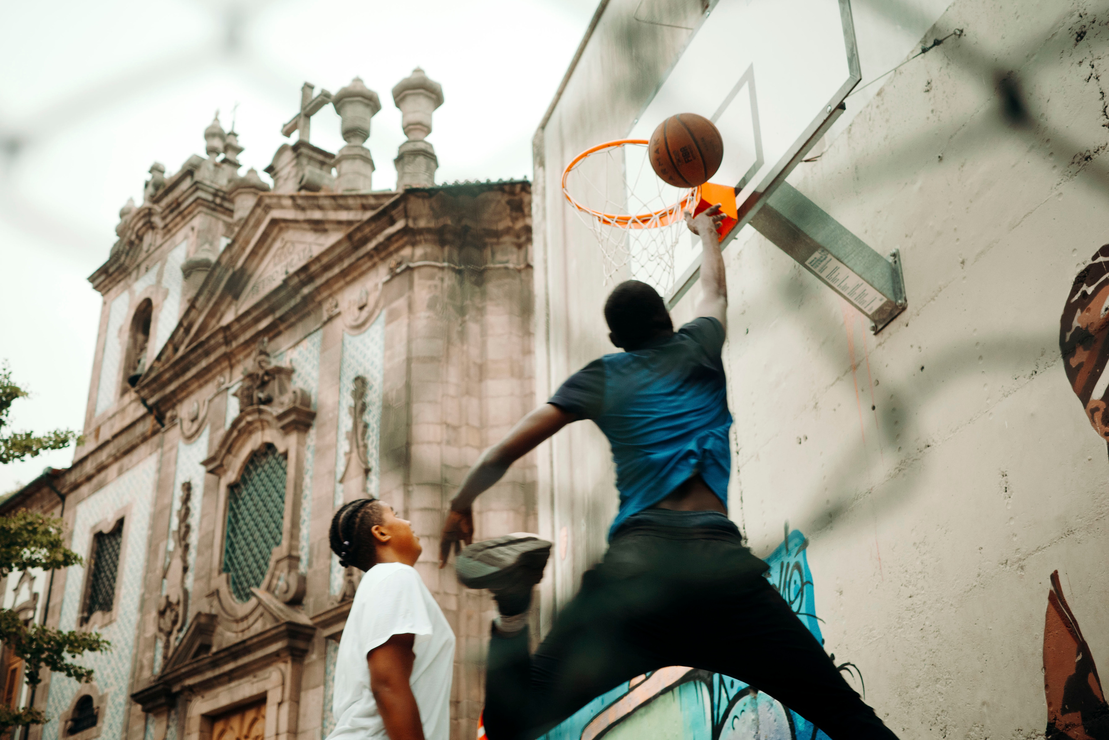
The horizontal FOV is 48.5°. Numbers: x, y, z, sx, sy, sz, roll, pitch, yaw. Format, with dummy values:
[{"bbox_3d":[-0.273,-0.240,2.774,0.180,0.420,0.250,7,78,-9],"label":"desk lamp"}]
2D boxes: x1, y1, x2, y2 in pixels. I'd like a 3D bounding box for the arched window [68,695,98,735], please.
[{"bbox_3d":[-8.849,6.539,23.553,0.250,0.679,1.118,23,-37,-38],"label":"arched window"}]

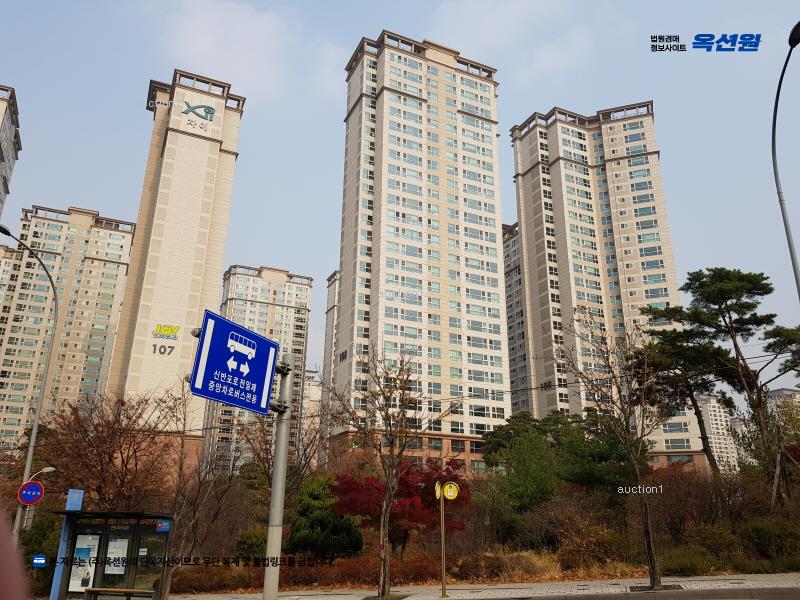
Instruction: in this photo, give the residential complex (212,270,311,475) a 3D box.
[{"bbox_3d":[-49.632,28.530,212.124,29.800,78.700,15.000,9,-20,-24],"label":"residential complex"}]

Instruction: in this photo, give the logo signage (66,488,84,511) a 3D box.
[{"bbox_3d":[-9.351,5.761,17.326,0.450,0.570,0.100,2,-18,-5],"label":"logo signage"}]

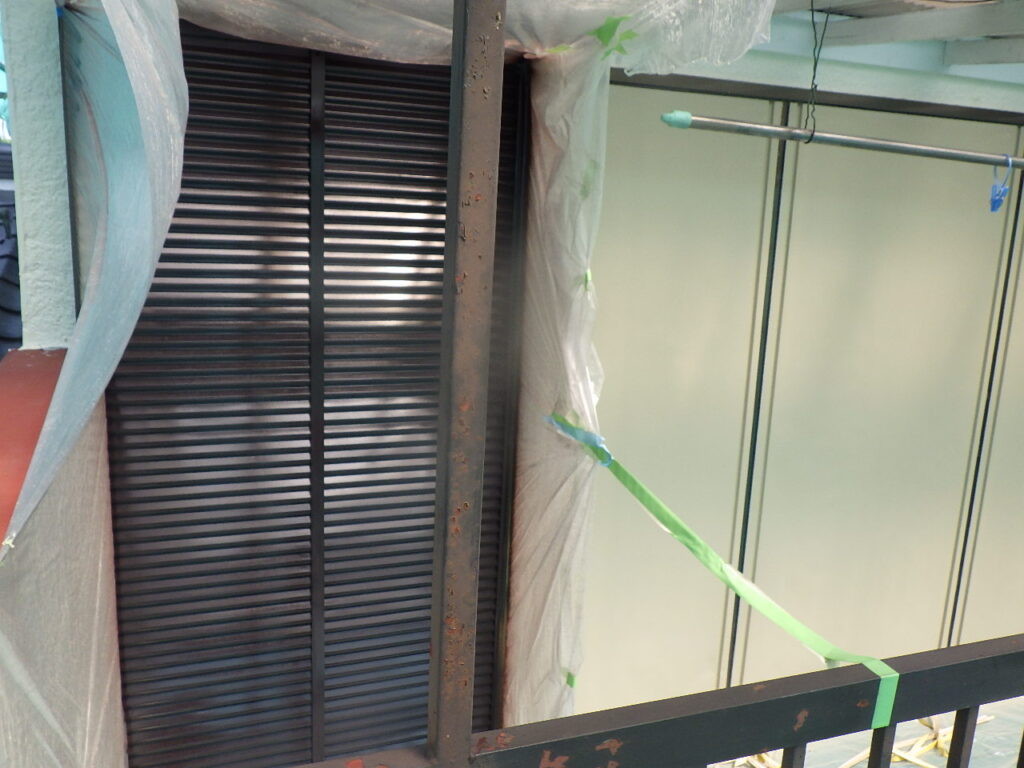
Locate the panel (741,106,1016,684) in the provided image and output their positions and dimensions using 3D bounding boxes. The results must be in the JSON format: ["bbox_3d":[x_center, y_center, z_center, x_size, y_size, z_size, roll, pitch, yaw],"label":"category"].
[{"bbox_3d":[1.083,0.114,2.477,0.810,1.750,0.045,-2,11,-21],"label":"panel"}]

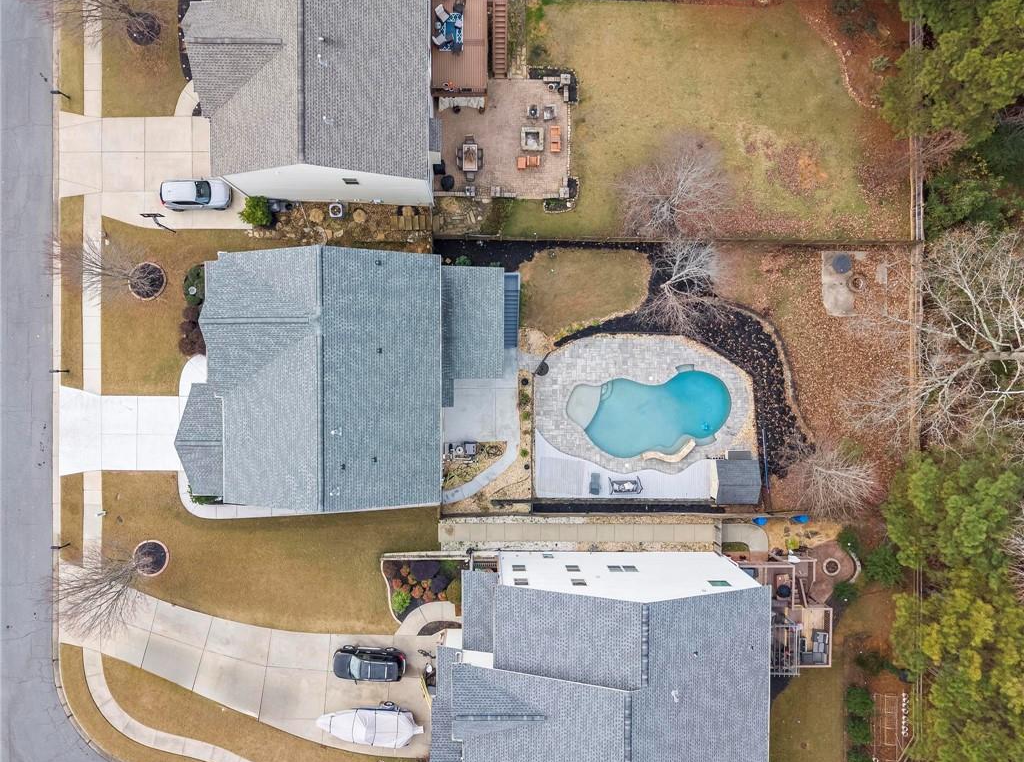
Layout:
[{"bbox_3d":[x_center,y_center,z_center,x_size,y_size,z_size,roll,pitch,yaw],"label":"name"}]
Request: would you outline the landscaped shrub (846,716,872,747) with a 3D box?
[{"bbox_3d":[24.637,24.779,50.338,1.700,1.500,1.900,0,91,-1],"label":"landscaped shrub"}]

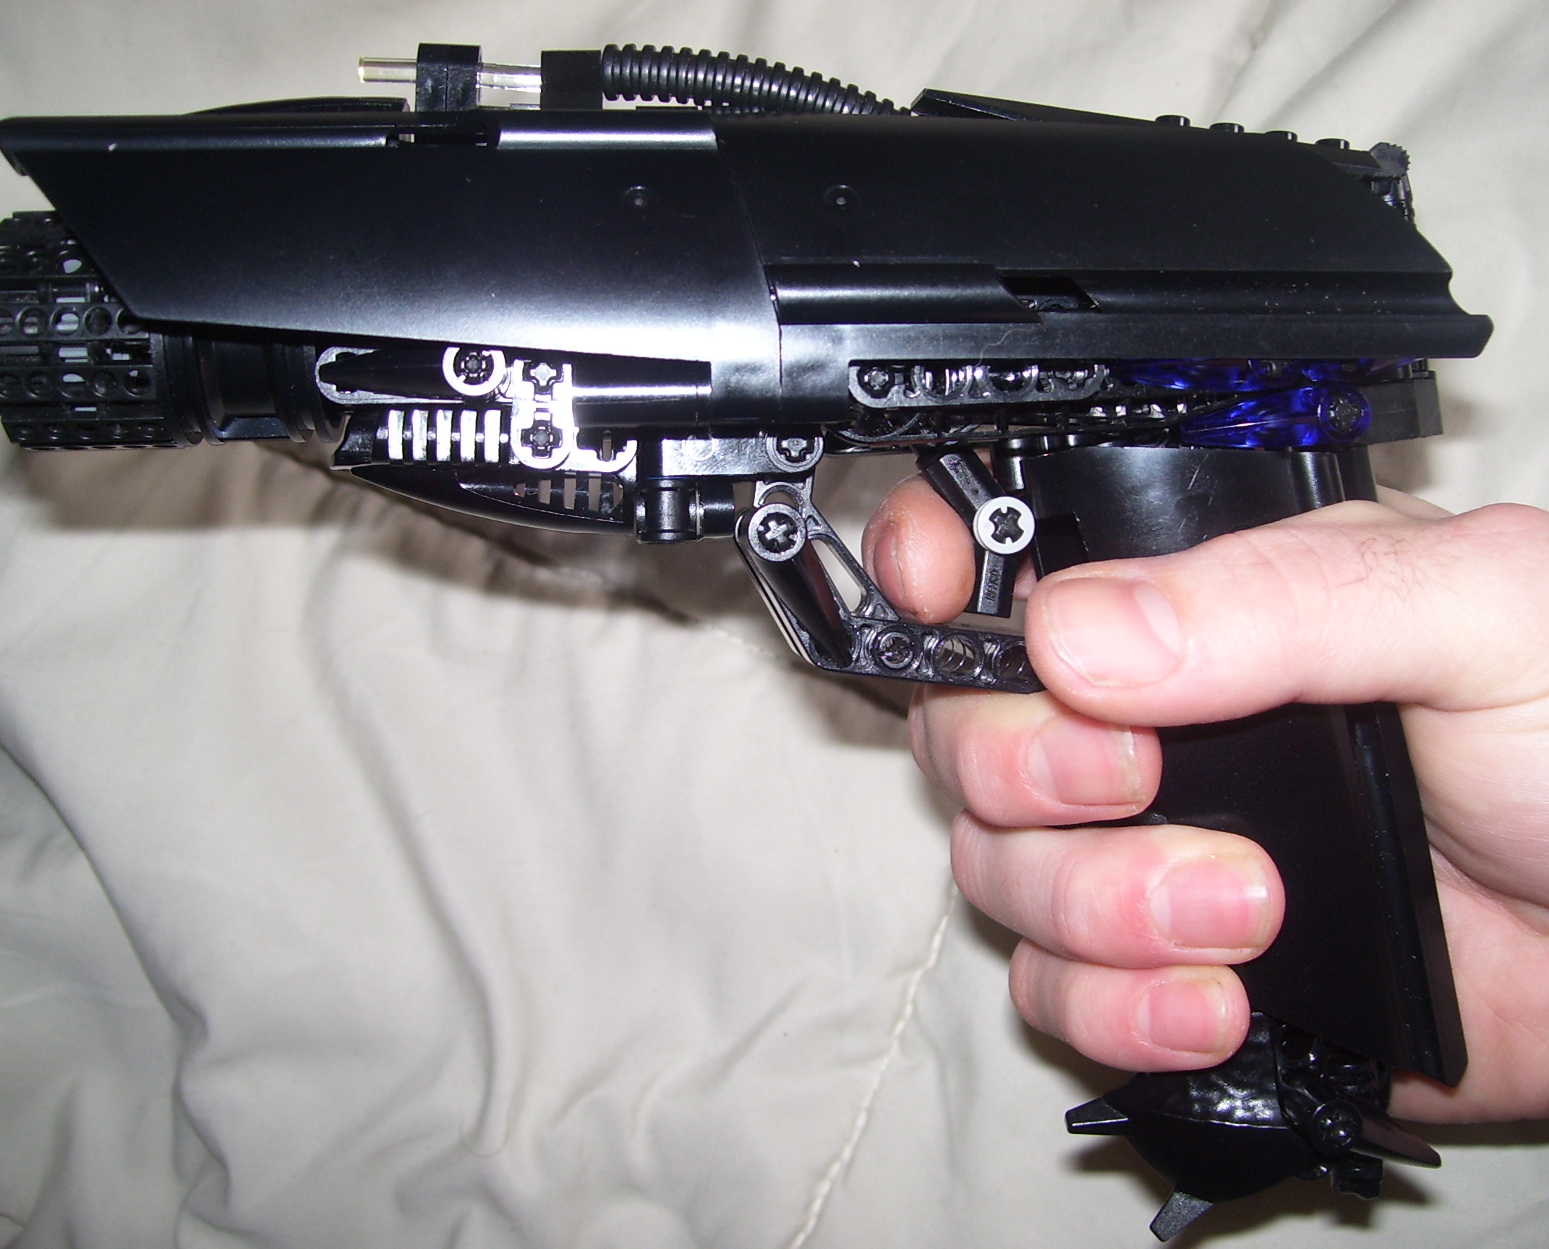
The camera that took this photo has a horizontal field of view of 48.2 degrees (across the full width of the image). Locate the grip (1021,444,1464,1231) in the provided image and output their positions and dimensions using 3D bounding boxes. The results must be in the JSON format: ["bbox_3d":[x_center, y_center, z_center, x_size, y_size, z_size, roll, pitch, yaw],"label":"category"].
[{"bbox_3d":[0.058,0.028,0.228,0.049,0.036,0.097,-5,90,0],"label":"grip"}]

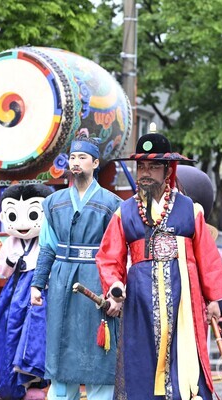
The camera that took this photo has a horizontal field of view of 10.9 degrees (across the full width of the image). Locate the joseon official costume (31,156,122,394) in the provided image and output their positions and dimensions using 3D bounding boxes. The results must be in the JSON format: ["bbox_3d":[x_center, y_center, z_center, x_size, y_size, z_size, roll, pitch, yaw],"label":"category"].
[{"bbox_3d":[-0.192,0.440,6.800,0.550,1.390,0.370,0,-1,9],"label":"joseon official costume"}]

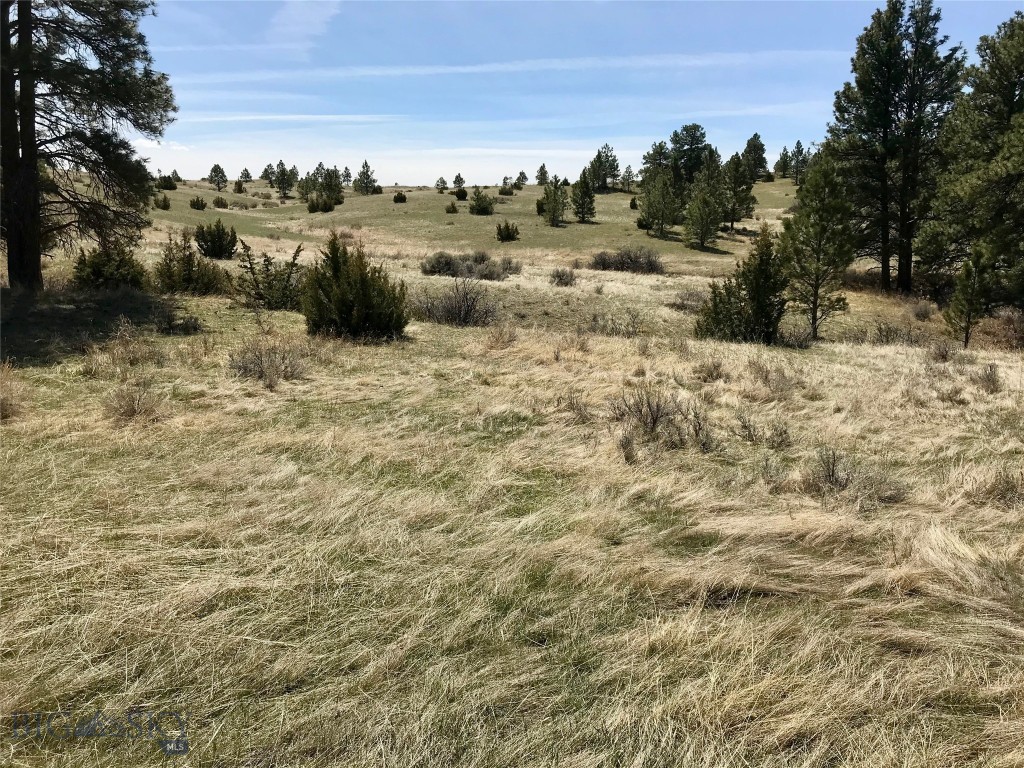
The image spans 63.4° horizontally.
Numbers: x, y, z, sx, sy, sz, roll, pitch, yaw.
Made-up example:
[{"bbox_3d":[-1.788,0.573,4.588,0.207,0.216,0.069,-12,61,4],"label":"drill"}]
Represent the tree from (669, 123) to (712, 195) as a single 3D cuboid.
[{"bbox_3d":[18.858,-23.851,88.000,4.373,7.291,4.154,3,13,11],"label":"tree"}]

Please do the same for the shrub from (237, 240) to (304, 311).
[{"bbox_3d":[-4.642,-2.080,15.922,1.307,1.339,1.242,0,12,0],"label":"shrub"}]

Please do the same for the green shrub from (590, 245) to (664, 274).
[{"bbox_3d":[4.462,-4.810,32.000,2.802,1.136,1.681,2,13,8],"label":"green shrub"}]

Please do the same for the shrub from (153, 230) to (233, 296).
[{"bbox_3d":[-7.522,-2.837,19.500,1.846,1.523,1.477,-5,13,-20],"label":"shrub"}]

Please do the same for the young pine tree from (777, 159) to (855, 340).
[{"bbox_3d":[6.197,-2.745,16.801,1.582,3.686,1.503,0,12,0],"label":"young pine tree"}]

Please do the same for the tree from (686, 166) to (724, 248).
[{"bbox_3d":[10.054,-9.149,43.039,1.975,4.167,1.876,0,12,0],"label":"tree"}]

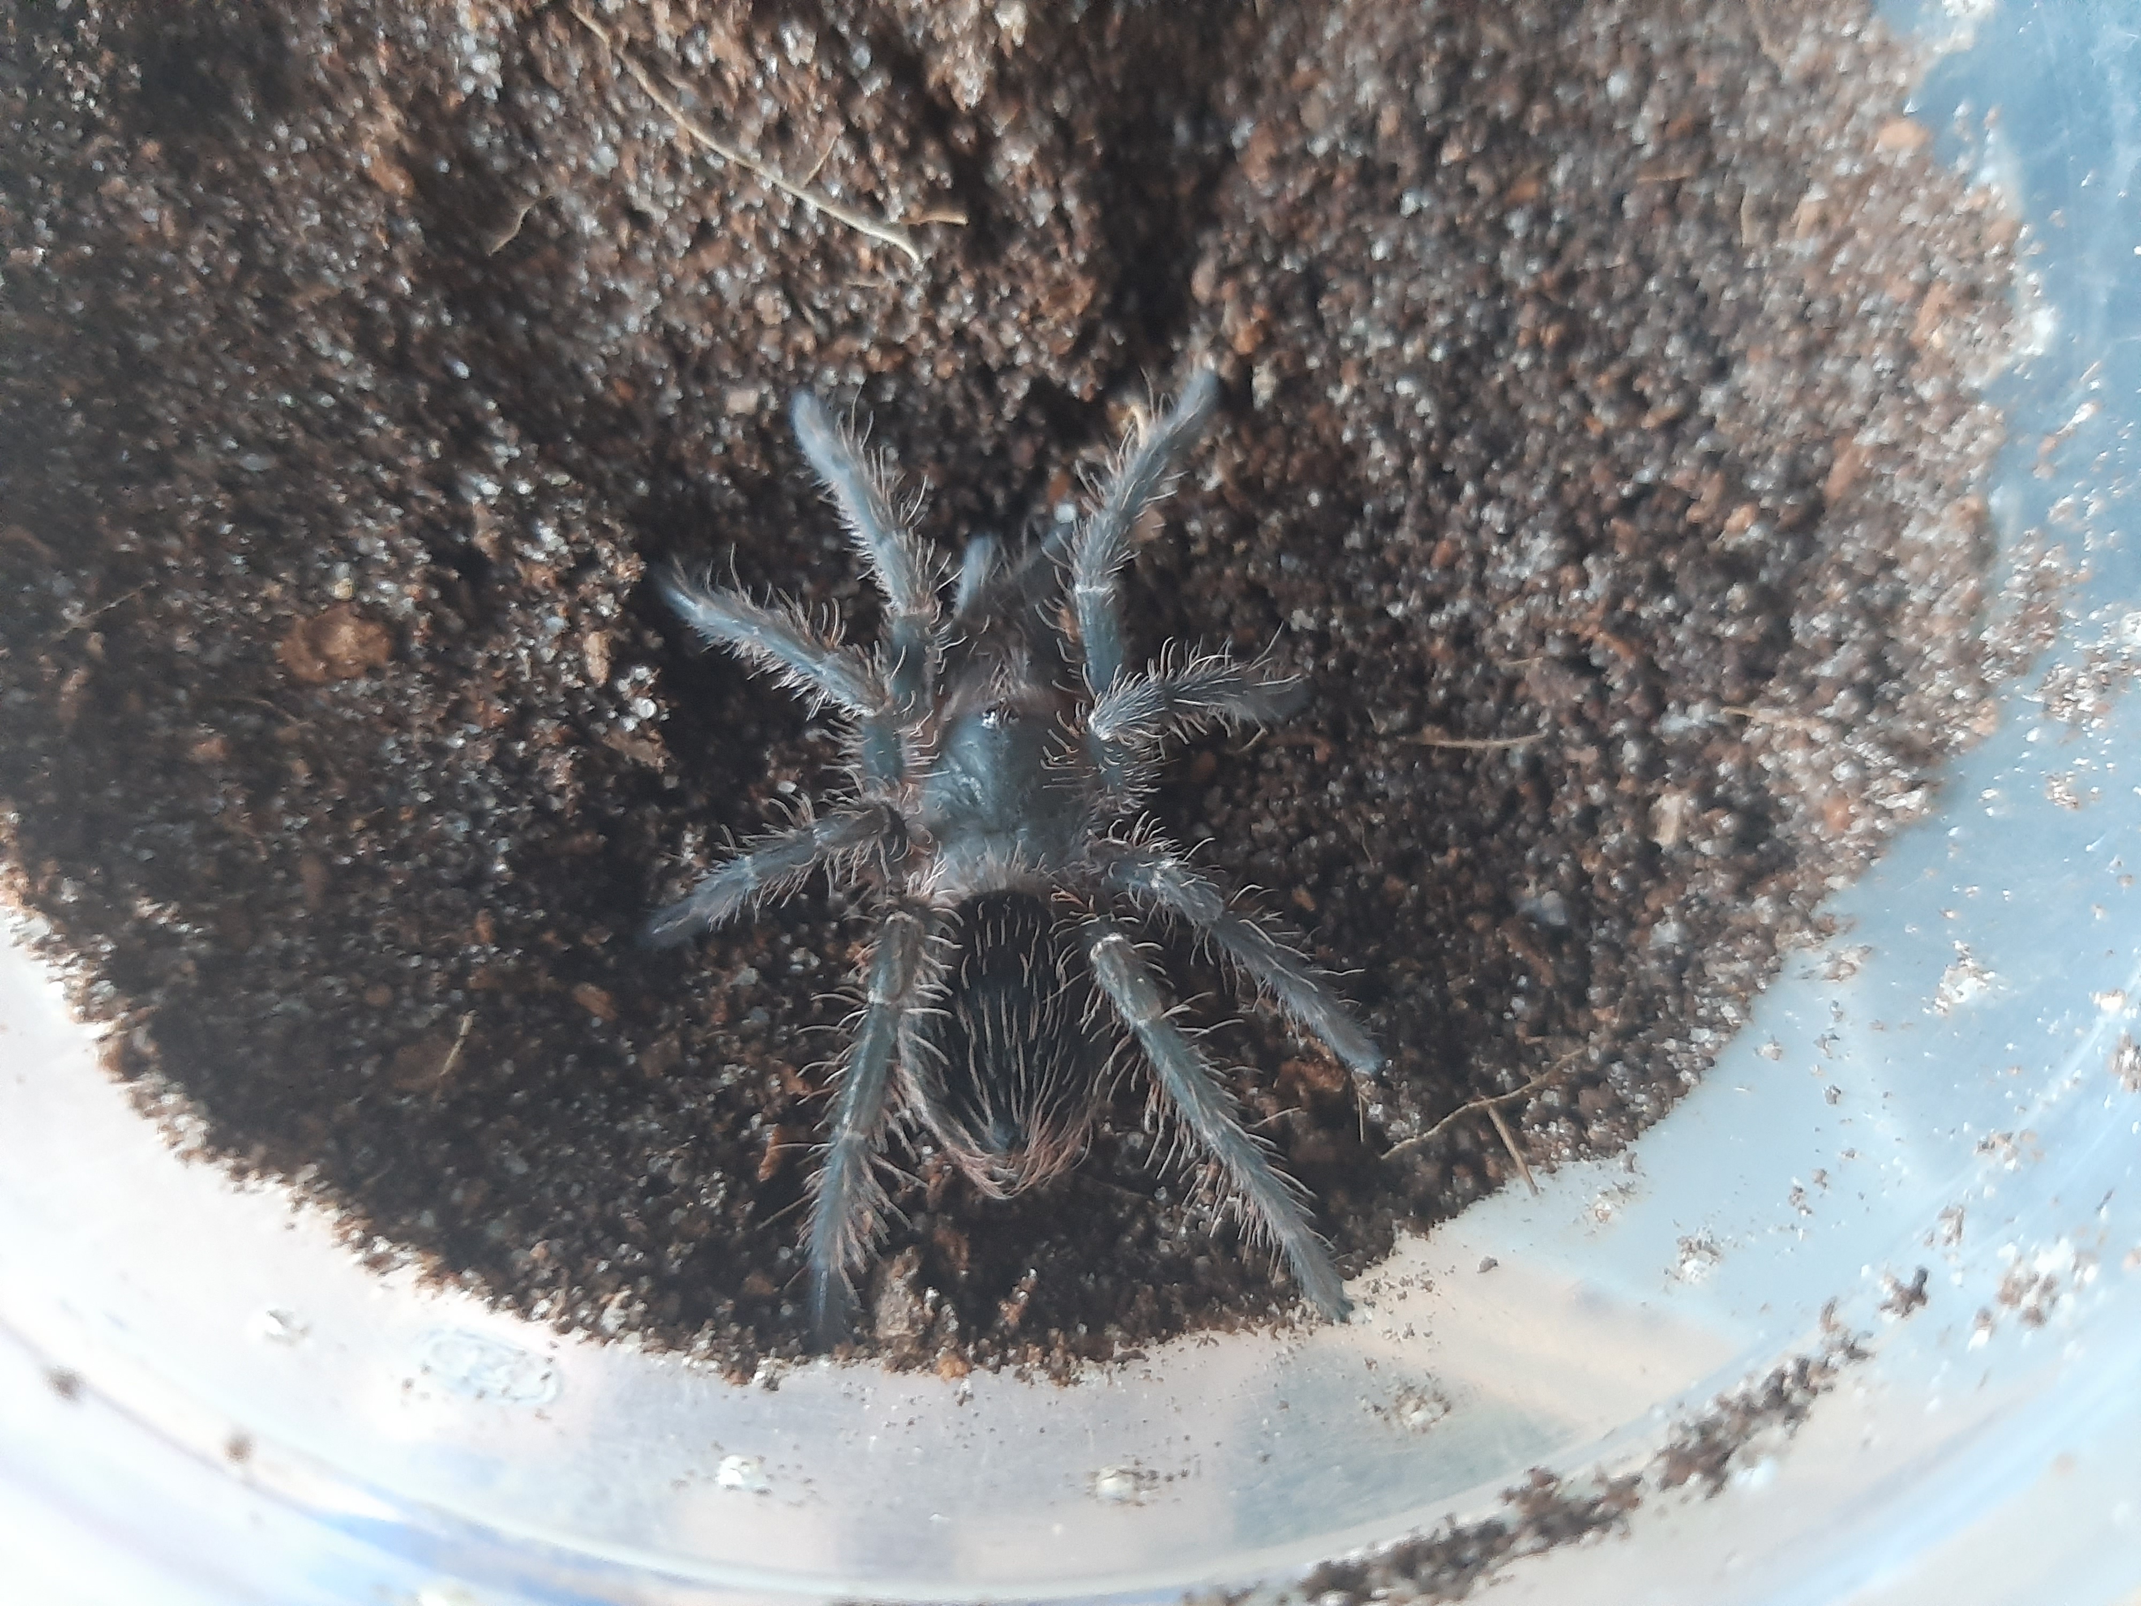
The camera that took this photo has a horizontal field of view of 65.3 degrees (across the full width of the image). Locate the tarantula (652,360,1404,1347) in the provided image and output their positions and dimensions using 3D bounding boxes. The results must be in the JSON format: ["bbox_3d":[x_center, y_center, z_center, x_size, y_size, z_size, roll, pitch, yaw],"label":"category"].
[{"bbox_3d":[-0.002,0.002,0.078,0.036,0.012,0.048,-1,83,-4],"label":"tarantula"}]

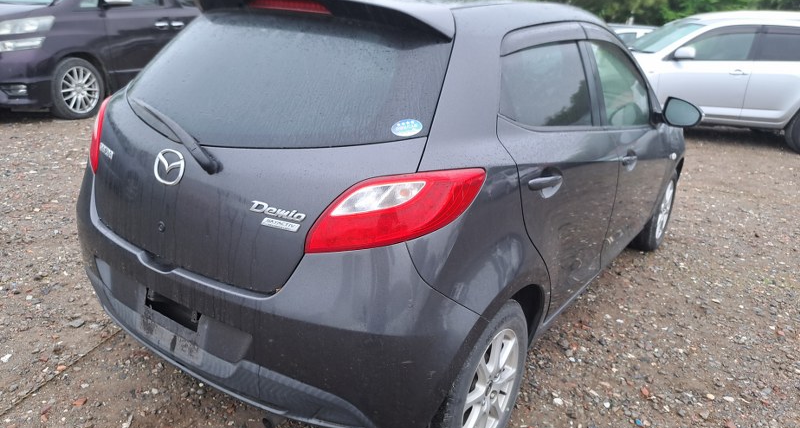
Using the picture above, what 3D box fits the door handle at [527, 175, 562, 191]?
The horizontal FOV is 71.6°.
[{"bbox_3d":[0.420,-0.090,1.597,0.050,0.045,0.210,16,23,32],"label":"door handle"}]

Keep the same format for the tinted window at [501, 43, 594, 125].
[{"bbox_3d":[0.506,-0.408,1.857,0.050,0.330,0.760,-4,12,37],"label":"tinted window"}]

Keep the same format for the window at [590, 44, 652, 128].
[{"bbox_3d":[1.054,-0.591,2.613,0.060,0.420,0.920,-4,12,37],"label":"window"}]

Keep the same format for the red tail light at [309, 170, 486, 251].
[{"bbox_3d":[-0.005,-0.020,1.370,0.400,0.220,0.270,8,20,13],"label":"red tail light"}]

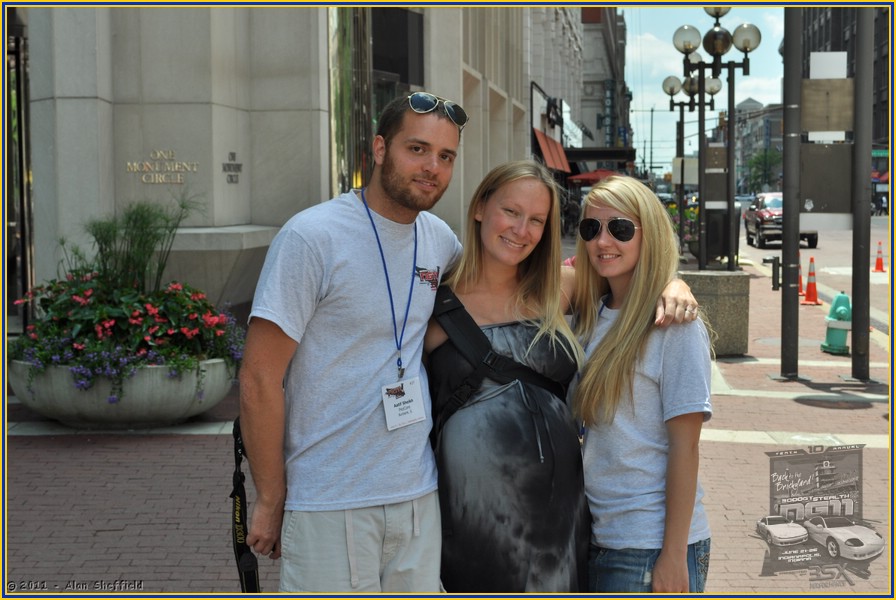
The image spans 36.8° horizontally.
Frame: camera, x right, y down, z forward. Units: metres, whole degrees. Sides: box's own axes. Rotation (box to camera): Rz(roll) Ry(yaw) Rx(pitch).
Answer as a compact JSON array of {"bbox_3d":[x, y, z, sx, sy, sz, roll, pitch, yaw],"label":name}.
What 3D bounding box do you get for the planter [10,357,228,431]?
[{"bbox_3d":[-2.443,0.655,10.168,1.723,0.440,1.723,-1,5,-14],"label":"planter"}]

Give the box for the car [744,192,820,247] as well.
[{"bbox_3d":[10.841,-2.692,44.022,1.920,1.820,5.300,0,5,8],"label":"car"}]

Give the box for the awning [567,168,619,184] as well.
[{"bbox_3d":[5.256,-4.296,47.000,2.200,0.570,2.200,0,5,8],"label":"awning"}]

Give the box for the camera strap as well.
[{"bbox_3d":[-0.420,0.466,2.820,0.090,0.460,0.080,1,5,17],"label":"camera strap"}]

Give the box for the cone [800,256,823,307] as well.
[{"bbox_3d":[5.401,-0.297,19.971,0.360,0.700,0.360,0,5,8],"label":"cone"}]

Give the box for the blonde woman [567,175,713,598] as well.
[{"bbox_3d":[0.431,0.556,3.048,0.460,1.670,0.330,2,5,25],"label":"blonde woman"}]

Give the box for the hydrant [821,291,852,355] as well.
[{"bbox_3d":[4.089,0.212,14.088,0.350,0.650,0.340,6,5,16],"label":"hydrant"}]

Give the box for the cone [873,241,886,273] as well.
[{"bbox_3d":[9.637,-0.985,29.995,0.360,0.700,0.360,0,5,8],"label":"cone"}]

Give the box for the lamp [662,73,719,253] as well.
[{"bbox_3d":[7.471,-4.576,40.926,1.891,6.013,1.650,0,5,8],"label":"lamp"}]

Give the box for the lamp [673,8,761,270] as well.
[{"bbox_3d":[5.717,-3.644,28.347,1.891,6.013,1.650,0,5,8],"label":"lamp"}]

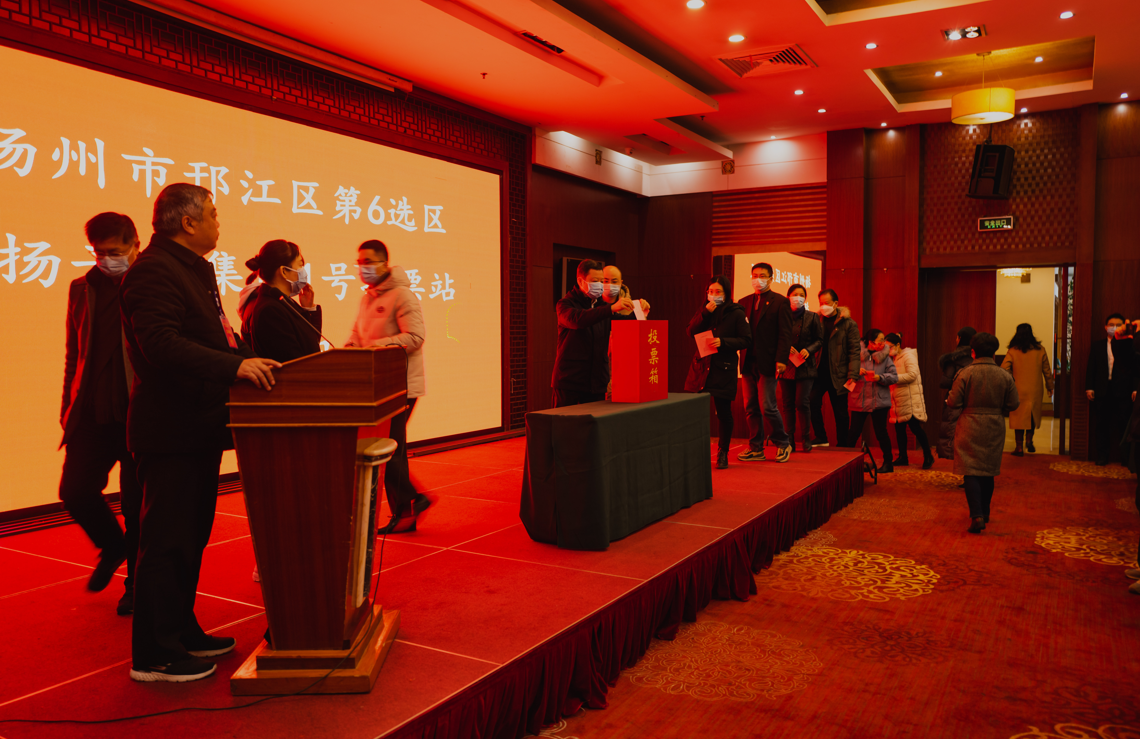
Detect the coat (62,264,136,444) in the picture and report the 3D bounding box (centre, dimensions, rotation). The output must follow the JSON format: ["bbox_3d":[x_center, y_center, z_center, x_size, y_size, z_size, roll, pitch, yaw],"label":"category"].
[{"bbox_3d":[-1.987,-0.056,3.860,0.470,0.780,0.330,0,3,-5],"label":"coat"}]

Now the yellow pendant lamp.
[{"bbox_3d":[4.413,-3.039,9.496,0.630,0.700,0.630,2,3,30],"label":"yellow pendant lamp"}]

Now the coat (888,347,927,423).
[{"bbox_3d":[3.858,0.178,10.150,0.430,0.870,0.430,0,3,-4],"label":"coat"}]

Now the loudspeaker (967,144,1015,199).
[{"bbox_3d":[5.236,-2.445,11.000,0.360,0.600,0.400,11,7,39],"label":"loudspeaker"}]

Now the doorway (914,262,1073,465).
[{"bbox_3d":[5.410,-0.125,11.342,1.800,2.400,0.300,2,3,30],"label":"doorway"}]

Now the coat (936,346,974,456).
[{"bbox_3d":[4.020,0.336,9.150,0.400,1.170,0.500,2,4,41],"label":"coat"}]

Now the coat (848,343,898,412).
[{"bbox_3d":[3.392,0.090,9.950,0.500,0.770,0.360,2,4,40],"label":"coat"}]

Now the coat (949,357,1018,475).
[{"bbox_3d":[3.442,0.389,7.380,0.590,0.990,0.380,1,3,20],"label":"coat"}]

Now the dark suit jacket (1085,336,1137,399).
[{"bbox_3d":[6.406,-0.016,10.500,0.530,0.720,0.290,2,3,31],"label":"dark suit jacket"}]

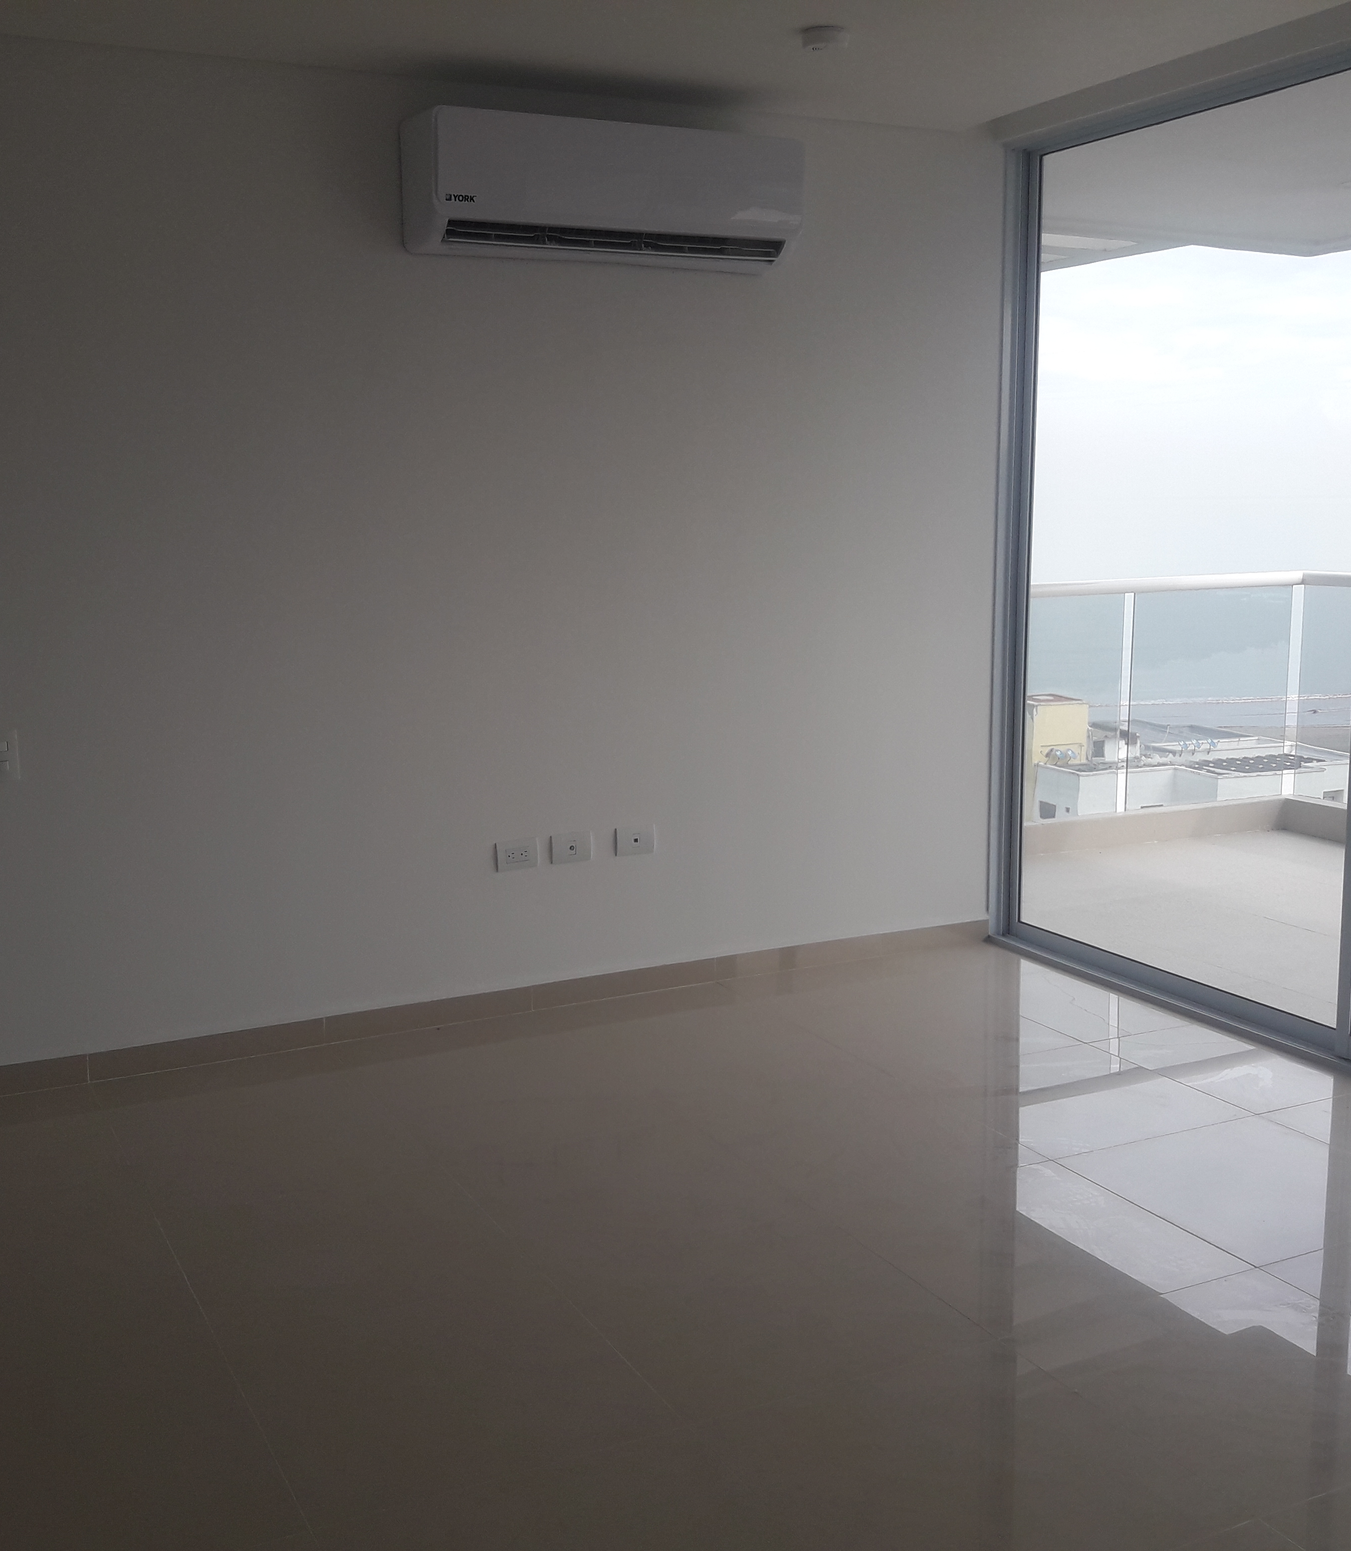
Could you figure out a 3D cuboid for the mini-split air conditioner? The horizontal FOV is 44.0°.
[{"bbox_3d":[-0.175,-1.548,4.462,1.079,0.332,0.228,-5,10,-26],"label":"mini-split air conditioner"}]

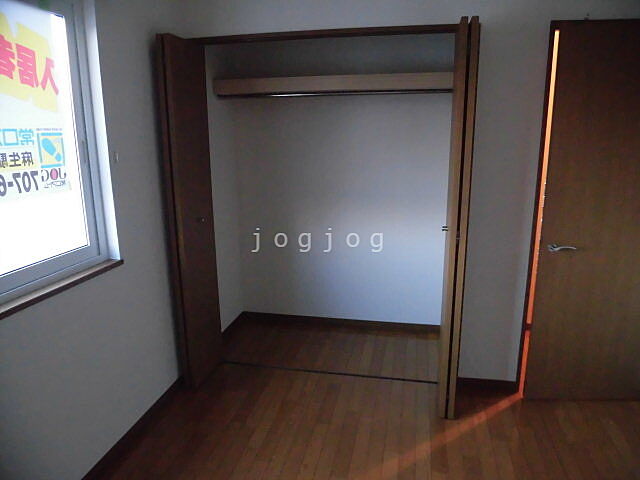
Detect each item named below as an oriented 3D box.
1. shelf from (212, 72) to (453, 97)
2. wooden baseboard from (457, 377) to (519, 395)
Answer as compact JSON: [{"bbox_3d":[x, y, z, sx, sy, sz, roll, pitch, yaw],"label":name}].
[{"bbox_3d":[0.080,-1.035,2.952,1.650,0.105,0.070,2,13,11],"label":"shelf"},{"bbox_3d":[1.009,0.877,2.674,0.350,0.064,0.018,2,13,11],"label":"wooden baseboard"}]

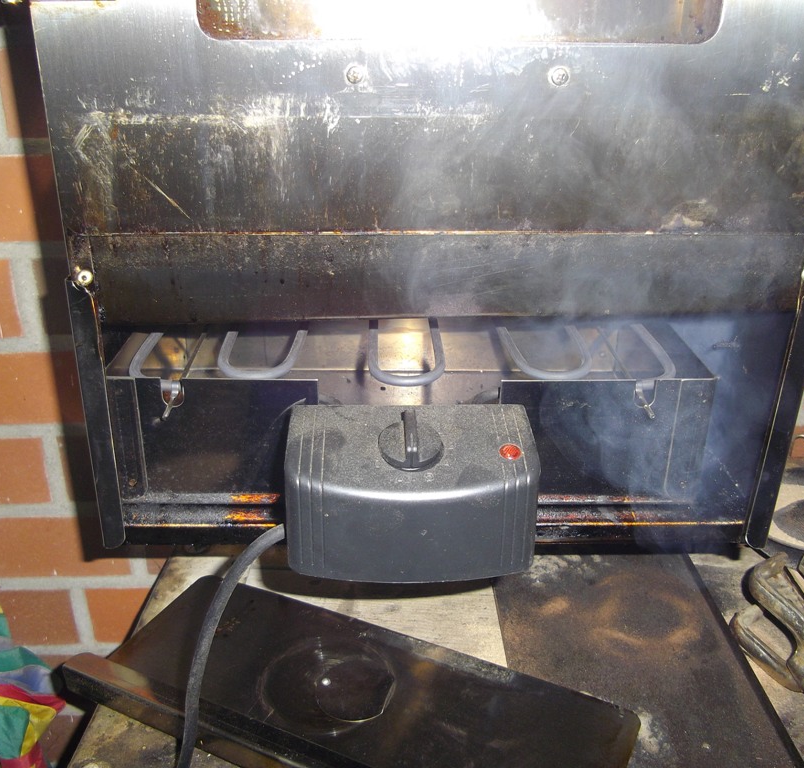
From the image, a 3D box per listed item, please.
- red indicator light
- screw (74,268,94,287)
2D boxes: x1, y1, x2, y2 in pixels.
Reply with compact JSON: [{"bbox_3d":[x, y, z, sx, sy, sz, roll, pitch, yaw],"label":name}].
[{"bbox_3d":[0.061,0.038,0.449,0.013,0.005,0.013,0,38,0],"label":"red indicator light"},{"bbox_3d":[-0.181,-0.061,0.456,0.009,0.009,0.004,0,22,0],"label":"screw"}]

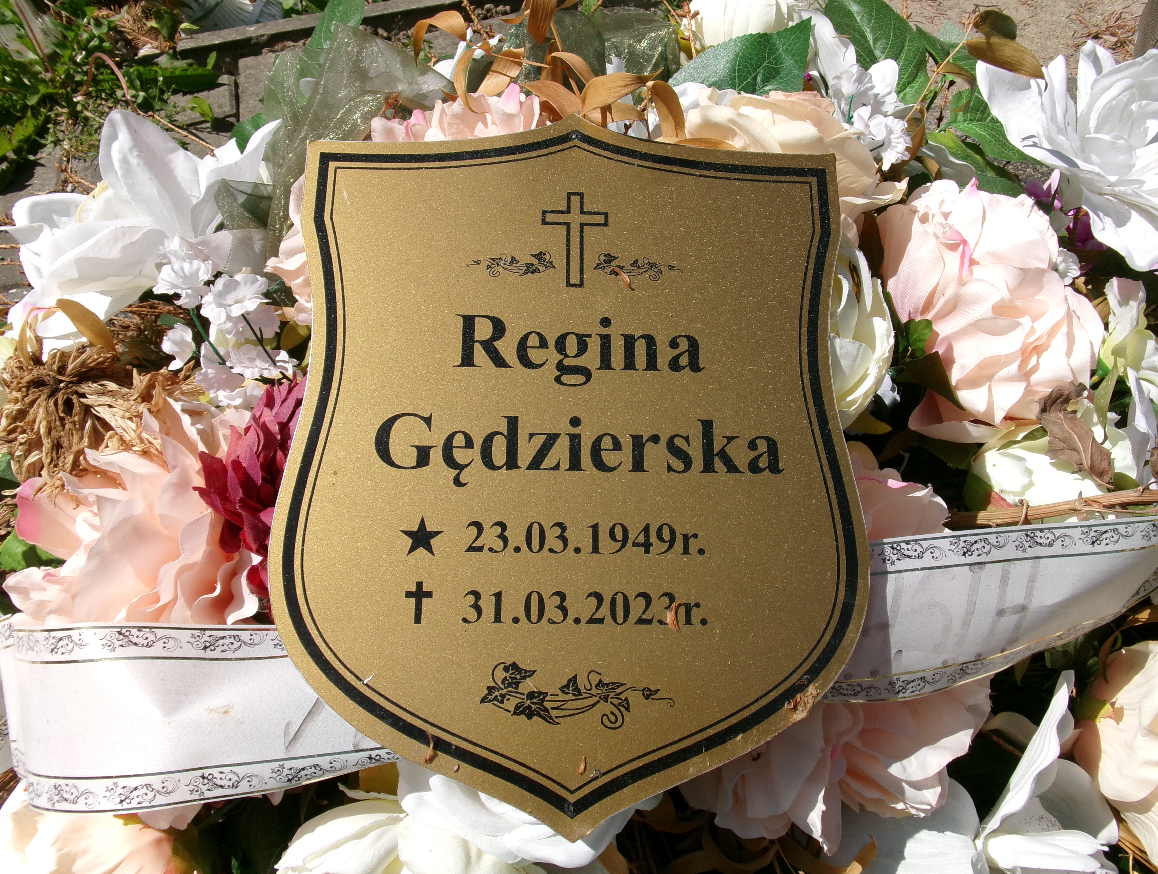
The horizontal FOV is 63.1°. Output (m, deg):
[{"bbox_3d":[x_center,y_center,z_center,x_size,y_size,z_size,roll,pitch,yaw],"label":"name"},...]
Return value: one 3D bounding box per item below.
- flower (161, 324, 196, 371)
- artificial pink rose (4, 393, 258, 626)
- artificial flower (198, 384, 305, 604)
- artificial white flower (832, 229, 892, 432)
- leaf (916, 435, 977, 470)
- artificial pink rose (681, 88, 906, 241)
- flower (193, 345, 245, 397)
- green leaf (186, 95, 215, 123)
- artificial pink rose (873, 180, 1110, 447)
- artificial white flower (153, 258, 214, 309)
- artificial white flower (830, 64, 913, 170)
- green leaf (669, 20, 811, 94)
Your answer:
[{"bbox_3d":[-0.189,-0.042,0.445,0.015,0.022,0.021,21,6,-30],"label":"flower"},{"bbox_3d":[-0.204,0.035,0.440,0.112,0.075,0.104,-1,56,1],"label":"artificial pink rose"},{"bbox_3d":[-0.127,0.024,0.430,0.090,0.060,0.092,-4,59,6],"label":"artificial flower"},{"bbox_3d":[0.102,-0.051,0.445,0.088,0.065,0.086,3,56,-5],"label":"artificial white flower"},{"bbox_3d":[0.185,0.006,0.475,0.038,0.012,0.026,18,55,13],"label":"leaf"},{"bbox_3d":[0.105,-0.134,0.468,0.104,0.075,0.095,7,41,-6],"label":"artificial pink rose"},{"bbox_3d":[-0.170,-0.030,0.445,0.023,0.016,0.022,-5,66,11],"label":"flower"},{"bbox_3d":[-0.433,-0.376,1.080,0.017,0.008,0.040,-40,74,-23],"label":"green leaf"},{"bbox_3d":[0.195,-0.059,0.445,0.098,0.082,0.112,-5,70,-14],"label":"artificial pink rose"},{"bbox_3d":[-0.180,-0.070,0.430,0.027,0.019,0.024,-9,38,7],"label":"artificial white flower"},{"bbox_3d":[0.147,-0.162,0.475,0.037,0.044,0.035,15,31,-9],"label":"artificial white flower"},{"bbox_3d":[0.087,-0.196,0.495,0.060,0.018,0.066,40,65,18],"label":"green leaf"}]

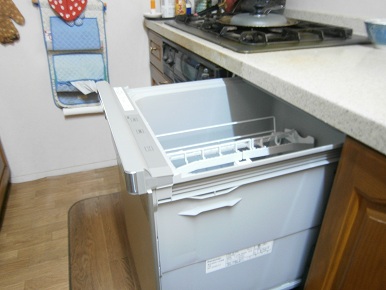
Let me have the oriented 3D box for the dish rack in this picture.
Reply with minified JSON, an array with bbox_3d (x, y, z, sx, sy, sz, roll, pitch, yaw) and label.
[{"bbox_3d":[0.105,0.020,0.644,0.360,0.107,0.190,-10,30,-18],"label":"dish rack"}]

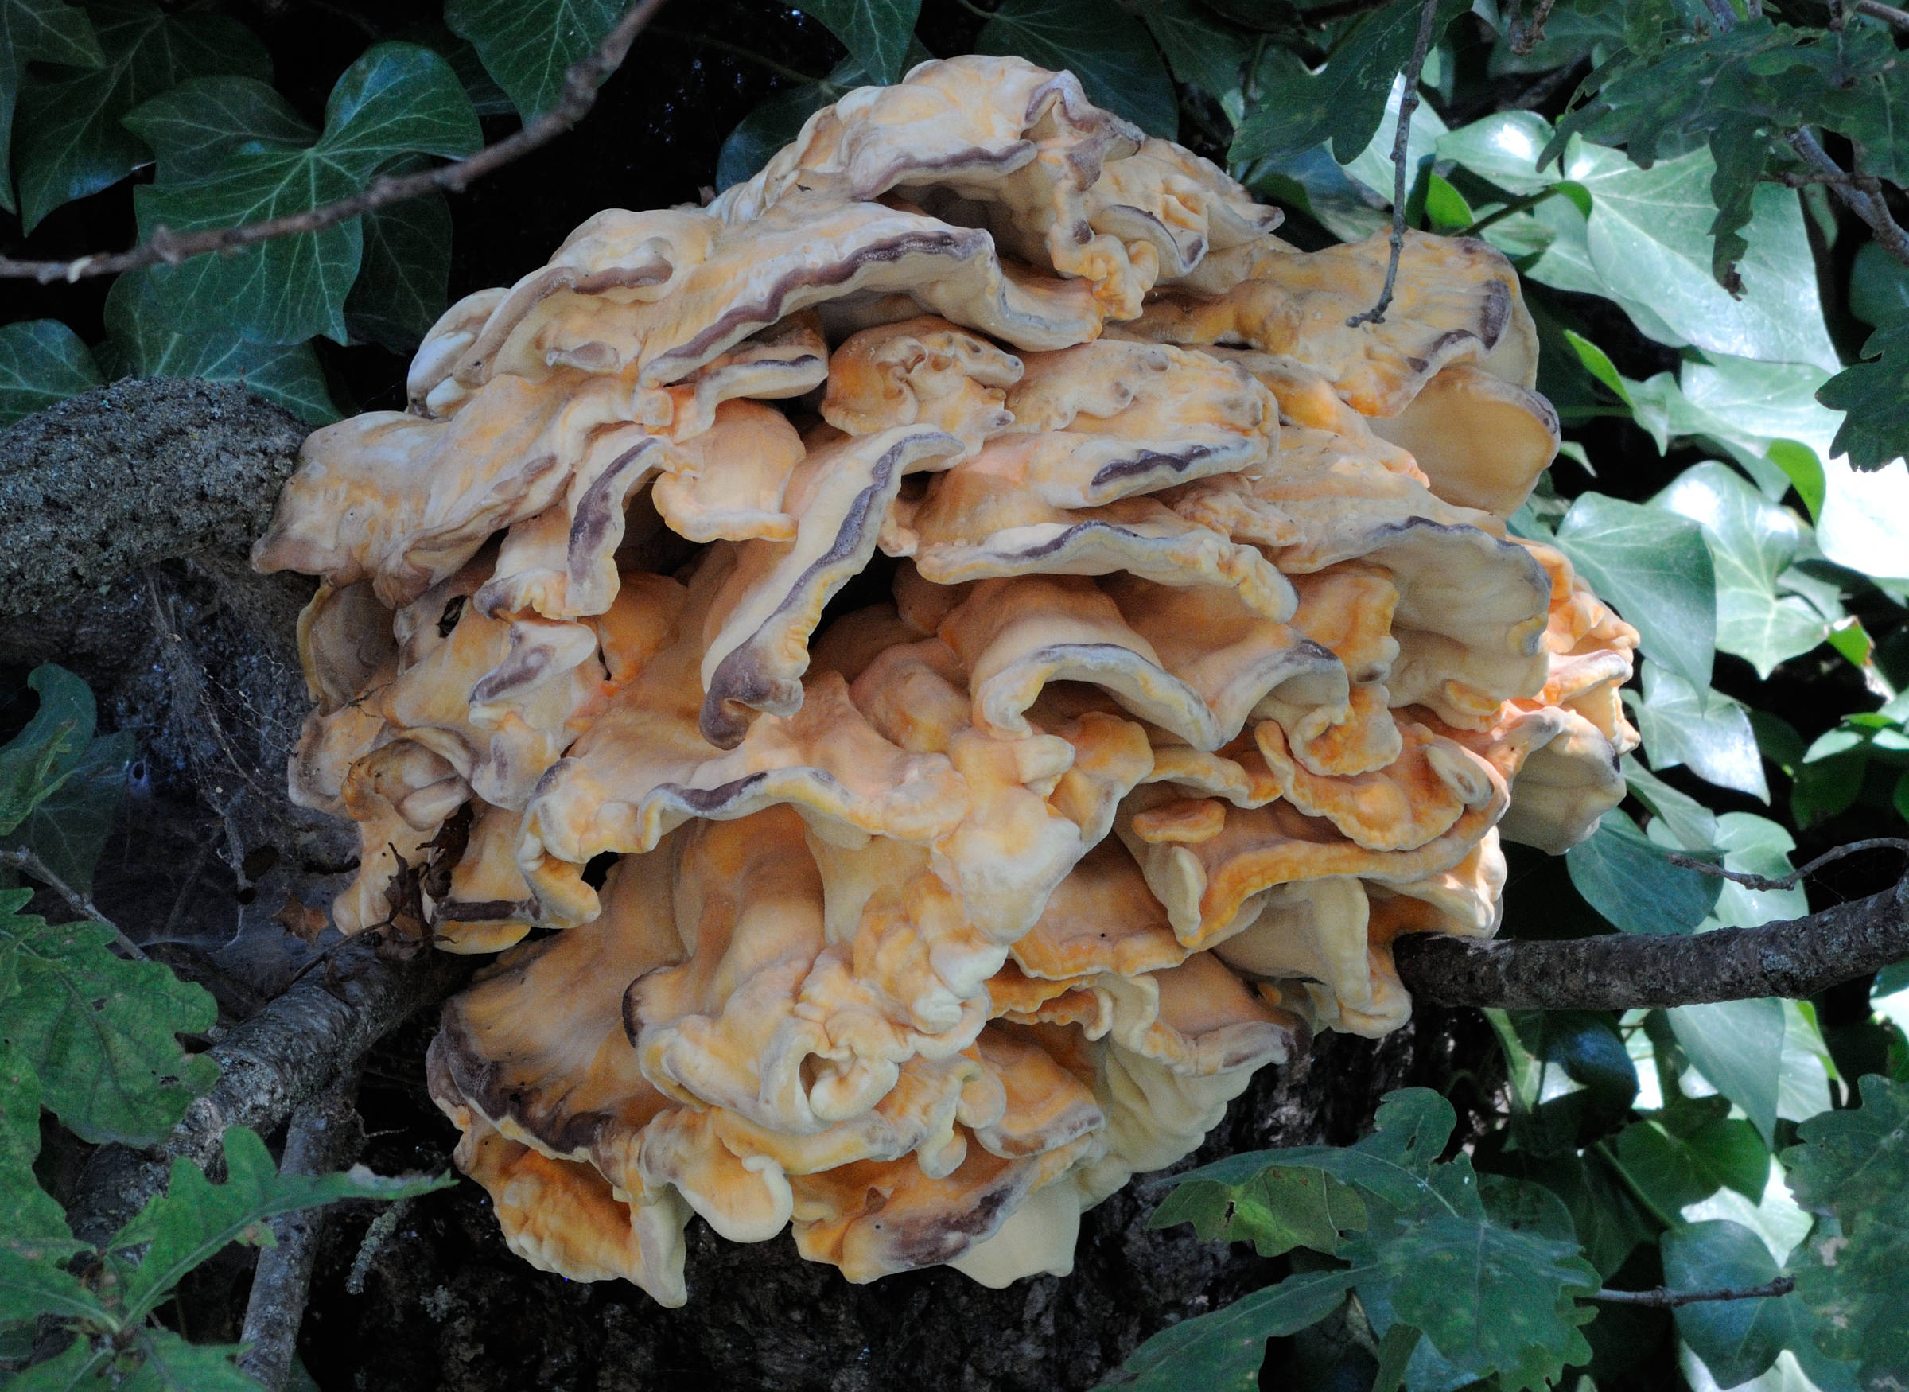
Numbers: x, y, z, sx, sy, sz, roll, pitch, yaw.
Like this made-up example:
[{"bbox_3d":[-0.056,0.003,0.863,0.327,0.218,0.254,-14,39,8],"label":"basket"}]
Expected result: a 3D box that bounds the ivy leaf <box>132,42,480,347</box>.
[{"bbox_3d":[-0.159,-0.123,2.700,0.085,0.078,0.024,0,-21,0],"label":"ivy leaf"}]

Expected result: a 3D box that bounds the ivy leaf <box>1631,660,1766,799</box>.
[{"bbox_3d":[0.186,0.009,2.760,0.037,0.039,0.014,0,-27,-16],"label":"ivy leaf"}]

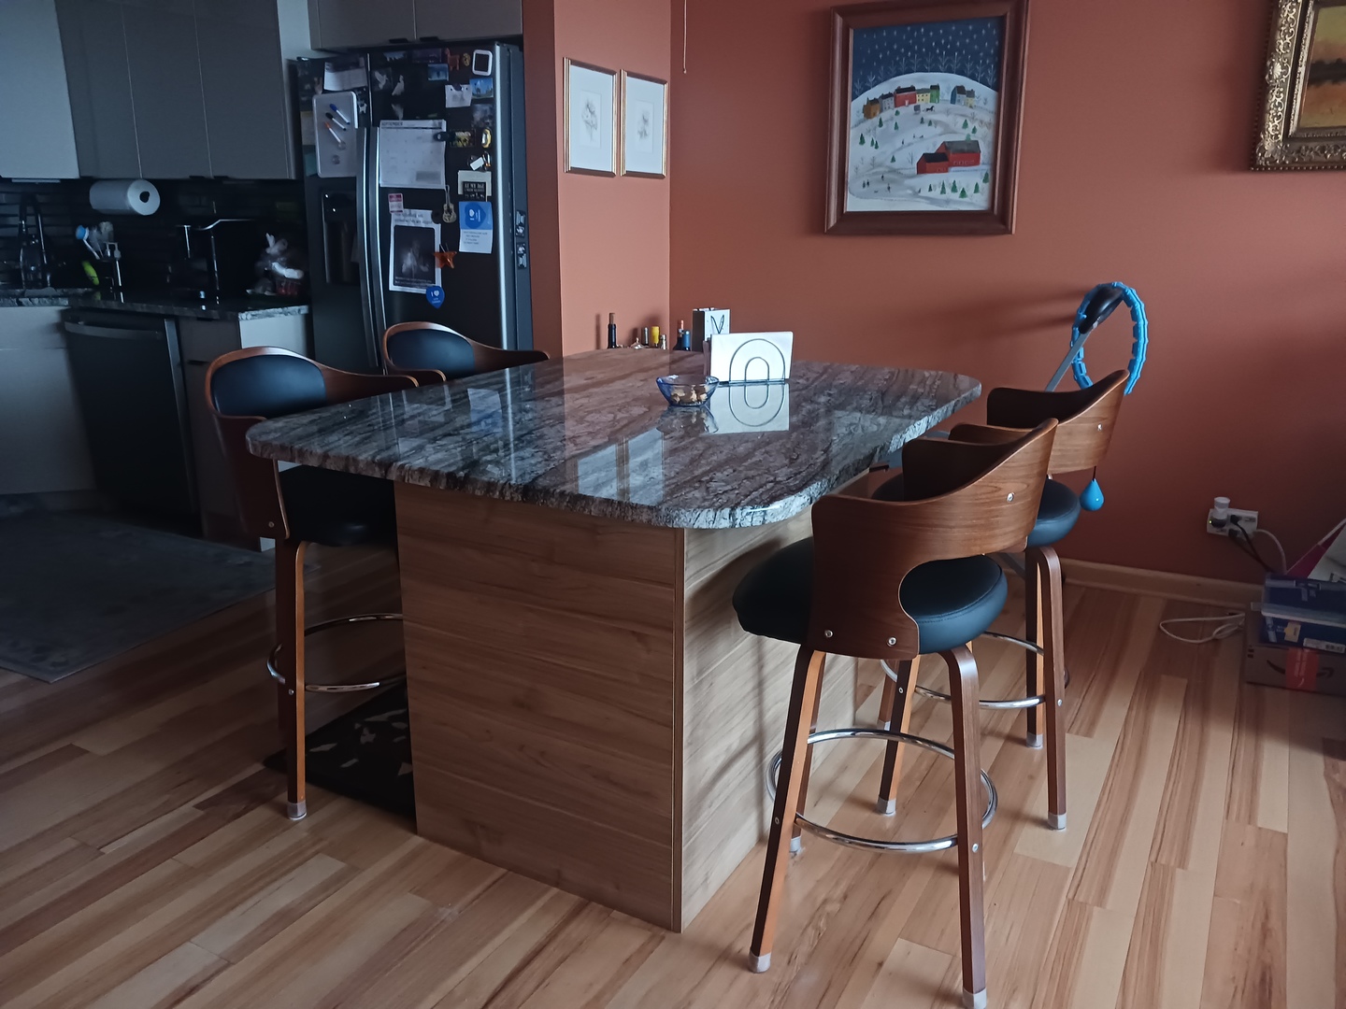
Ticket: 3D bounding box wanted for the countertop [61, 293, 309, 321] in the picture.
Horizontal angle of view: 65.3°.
[{"bbox_3d":[-1.897,-0.821,4.283,1.208,0.032,0.649,9,18,28],"label":"countertop"}]

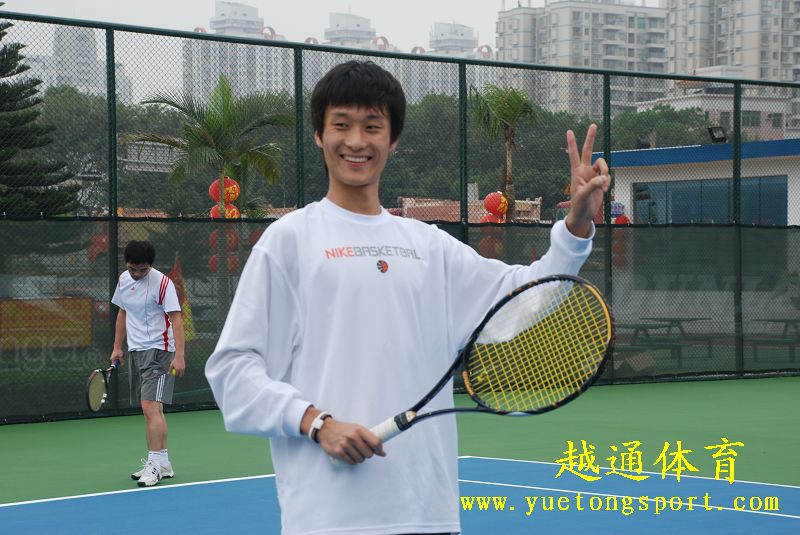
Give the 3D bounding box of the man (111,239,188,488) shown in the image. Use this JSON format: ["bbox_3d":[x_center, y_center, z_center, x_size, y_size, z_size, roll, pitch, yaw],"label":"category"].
[{"bbox_3d":[-1.727,0.662,14.200,0.540,1.680,0.420,0,0,40],"label":"man"}]

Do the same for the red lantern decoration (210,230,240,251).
[{"bbox_3d":[-3.394,-0.532,40.000,0.600,0.460,0.600,0,0,0],"label":"red lantern decoration"}]

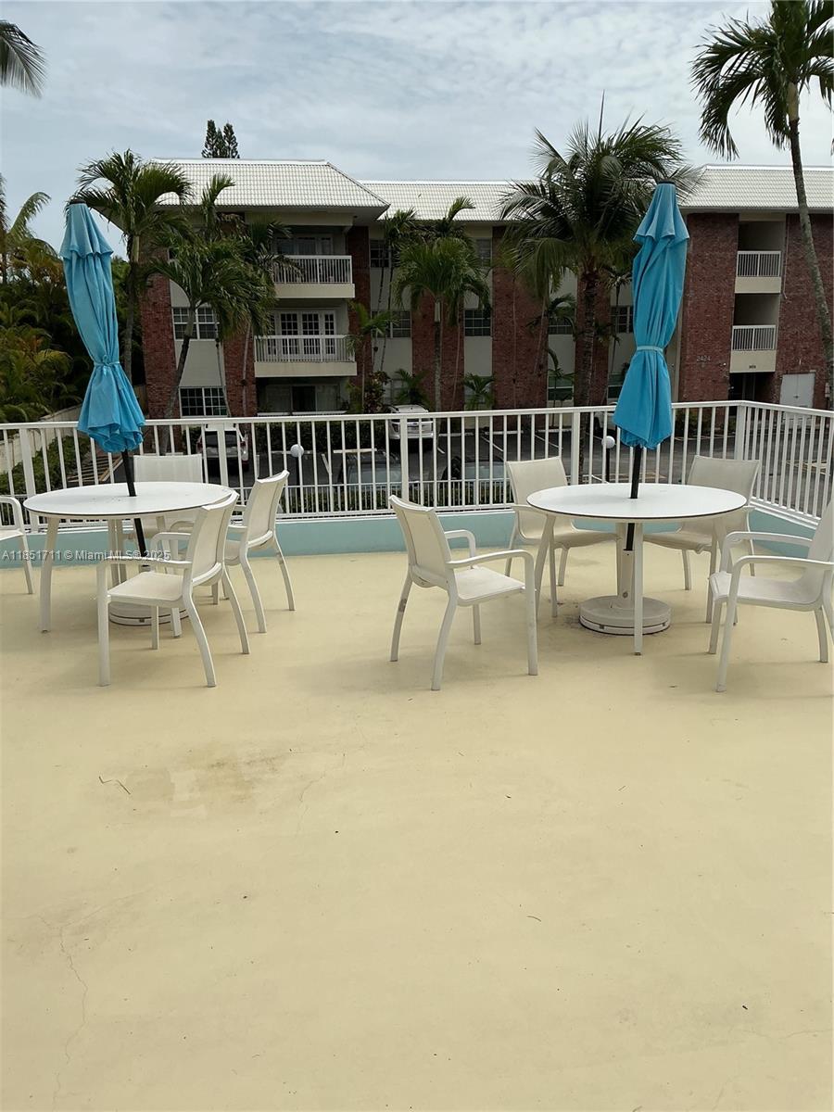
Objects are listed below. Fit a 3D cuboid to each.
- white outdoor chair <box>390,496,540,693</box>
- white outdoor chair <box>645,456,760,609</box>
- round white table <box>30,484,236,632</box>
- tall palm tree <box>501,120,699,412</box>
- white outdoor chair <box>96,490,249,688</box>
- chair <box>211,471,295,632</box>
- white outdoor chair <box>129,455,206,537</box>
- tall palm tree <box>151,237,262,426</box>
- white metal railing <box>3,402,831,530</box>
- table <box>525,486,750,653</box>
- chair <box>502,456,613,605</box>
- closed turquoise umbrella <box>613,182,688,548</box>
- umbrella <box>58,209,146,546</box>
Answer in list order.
[{"bbox_3d":[0.216,0.139,4.693,0.600,0.883,0.610,-7,14,-26],"label":"white outdoor chair"},{"bbox_3d":[1.739,-0.125,5.768,0.600,0.880,0.600,-11,16,-38],"label":"white outdoor chair"},{"bbox_3d":[-1.727,0.001,5.747,1.220,0.740,1.220,-1,13,0],"label":"round white table"},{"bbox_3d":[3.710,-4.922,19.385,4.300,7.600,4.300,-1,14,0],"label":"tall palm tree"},{"bbox_3d":[-1.230,0.153,4.731,0.600,0.880,0.600,1,13,9],"label":"white outdoor chair"},{"bbox_3d":[-1.104,-0.044,5.609,0.600,0.883,0.610,2,13,12],"label":"chair"},{"bbox_3d":[-1.710,-0.220,6.404,0.600,0.880,0.600,-3,13,-8],"label":"white outdoor chair"},{"bbox_3d":[-7.627,-7.694,34.000,4.200,8.000,4.200,-1,13,0],"label":"tall palm tree"},{"bbox_3d":[-0.053,-0.593,7.048,6.150,0.840,0.950,-3,14,-7],"label":"white metal railing"},{"bbox_3d":[1.250,0.028,5.406,1.215,0.749,1.215,-1,13,0],"label":"table"},{"bbox_3d":[0.911,-0.149,5.910,0.610,0.883,0.600,-9,15,-32],"label":"chair"},{"bbox_3d":[1.282,-1.010,5.200,0.350,2.035,0.350,3,12,-1],"label":"closed turquoise umbrella"},{"bbox_3d":[-1.835,-1.022,5.539,0.380,2.082,0.380,-7,12,1],"label":"umbrella"}]

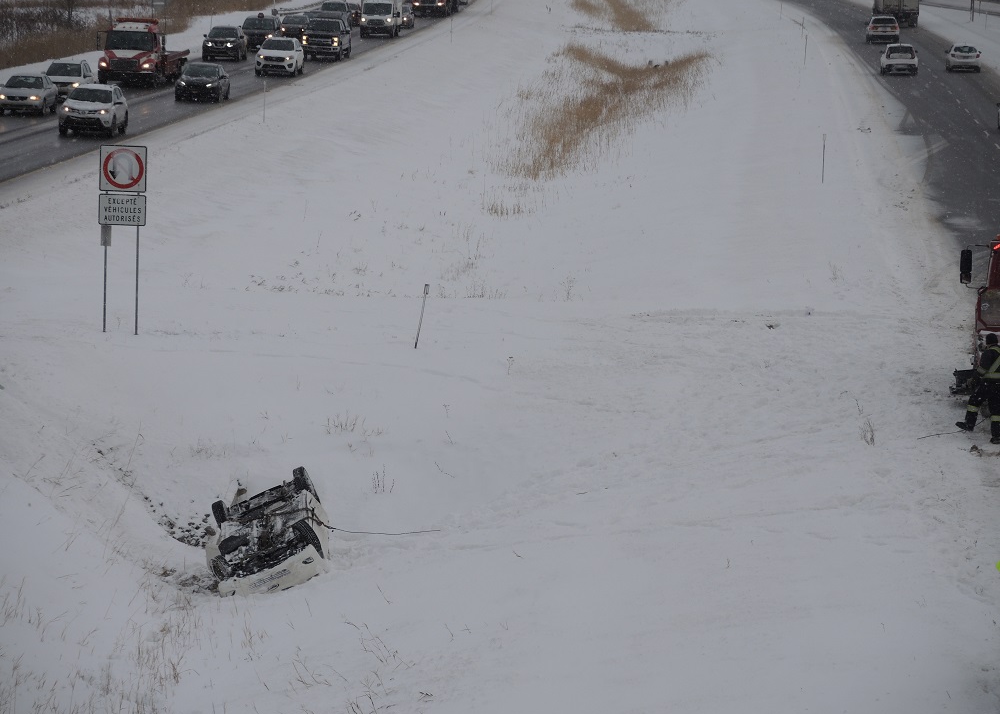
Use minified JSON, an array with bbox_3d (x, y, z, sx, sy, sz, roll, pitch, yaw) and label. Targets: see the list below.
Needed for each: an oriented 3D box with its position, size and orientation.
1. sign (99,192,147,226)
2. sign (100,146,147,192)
[{"bbox_3d":[-7.311,-2.846,85.000,0.900,0.600,0.030,1,6,-3],"label":"sign"},{"bbox_3d":[-7.294,-3.645,85.000,0.900,0.900,0.030,1,6,-3],"label":"sign"}]

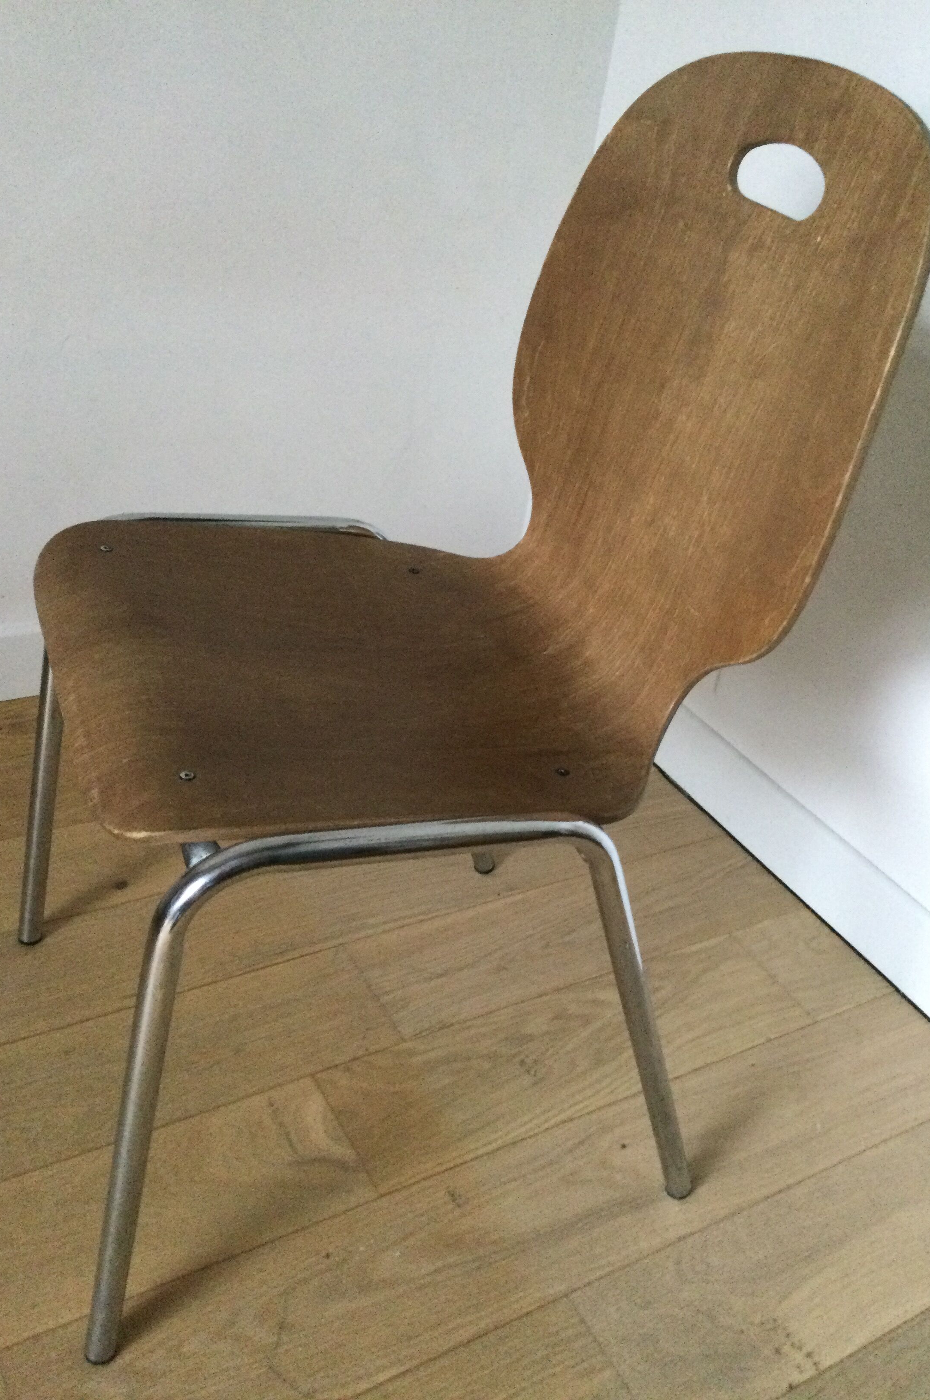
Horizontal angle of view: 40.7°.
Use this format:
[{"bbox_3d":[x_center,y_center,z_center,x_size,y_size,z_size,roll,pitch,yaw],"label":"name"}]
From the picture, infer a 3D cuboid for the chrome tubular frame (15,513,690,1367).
[{"bbox_3d":[-0.085,0.138,1.019,0.500,0.446,0.452,-6,35,-23],"label":"chrome tubular frame"}]

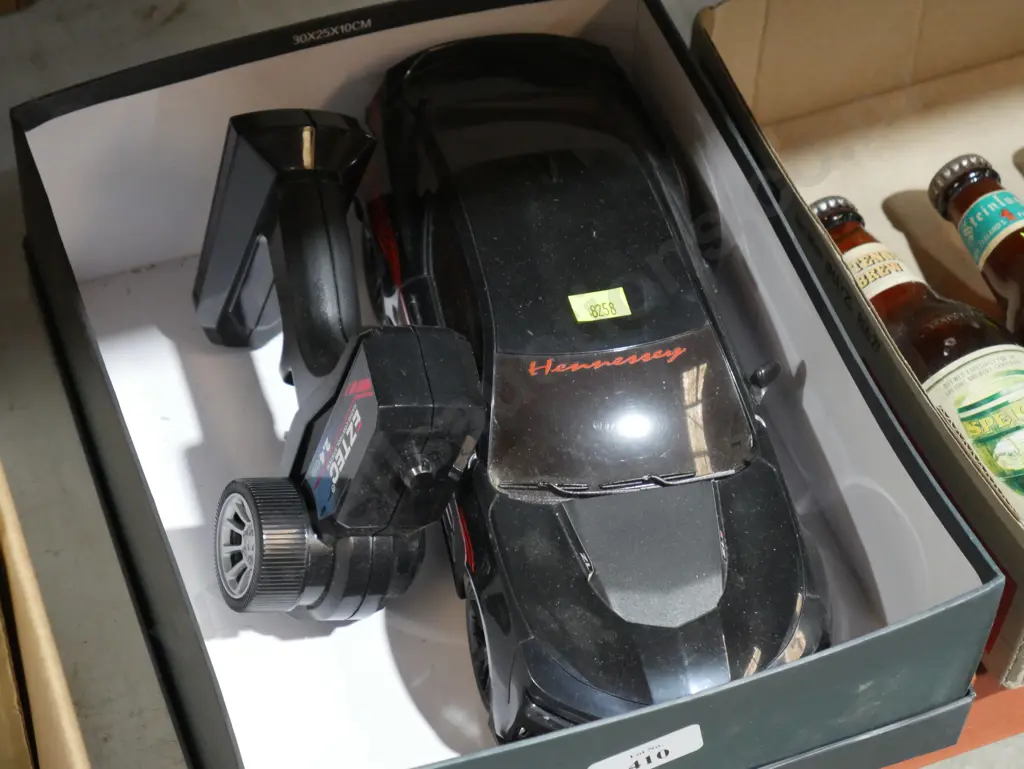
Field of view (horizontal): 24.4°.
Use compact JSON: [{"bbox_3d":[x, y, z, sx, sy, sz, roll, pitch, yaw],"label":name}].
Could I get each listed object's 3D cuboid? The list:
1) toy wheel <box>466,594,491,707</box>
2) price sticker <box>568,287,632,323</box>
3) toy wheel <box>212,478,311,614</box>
[{"bbox_3d":[-0.003,0.095,0.839,0.018,0.041,0.041,-11,54,-8],"label":"toy wheel"},{"bbox_3d":[0.032,-0.029,0.852,0.020,0.001,0.012,-10,59,-11],"label":"price sticker"},{"bbox_3d":[-0.090,0.058,0.853,0.018,0.048,0.048,2,50,-28],"label":"toy wheel"}]

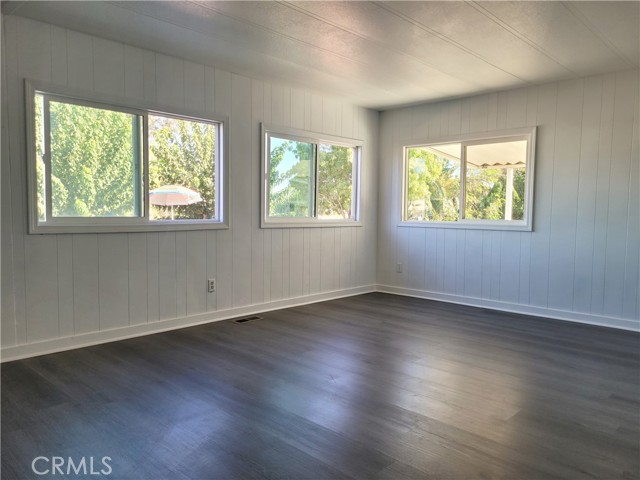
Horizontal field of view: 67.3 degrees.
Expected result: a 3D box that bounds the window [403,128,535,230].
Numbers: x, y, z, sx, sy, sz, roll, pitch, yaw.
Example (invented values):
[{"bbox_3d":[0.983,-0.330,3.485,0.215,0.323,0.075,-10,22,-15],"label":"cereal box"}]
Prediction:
[{"bbox_3d":[1.562,-0.637,5.324,1.588,1.017,0.100,4,5,43],"label":"window"}]

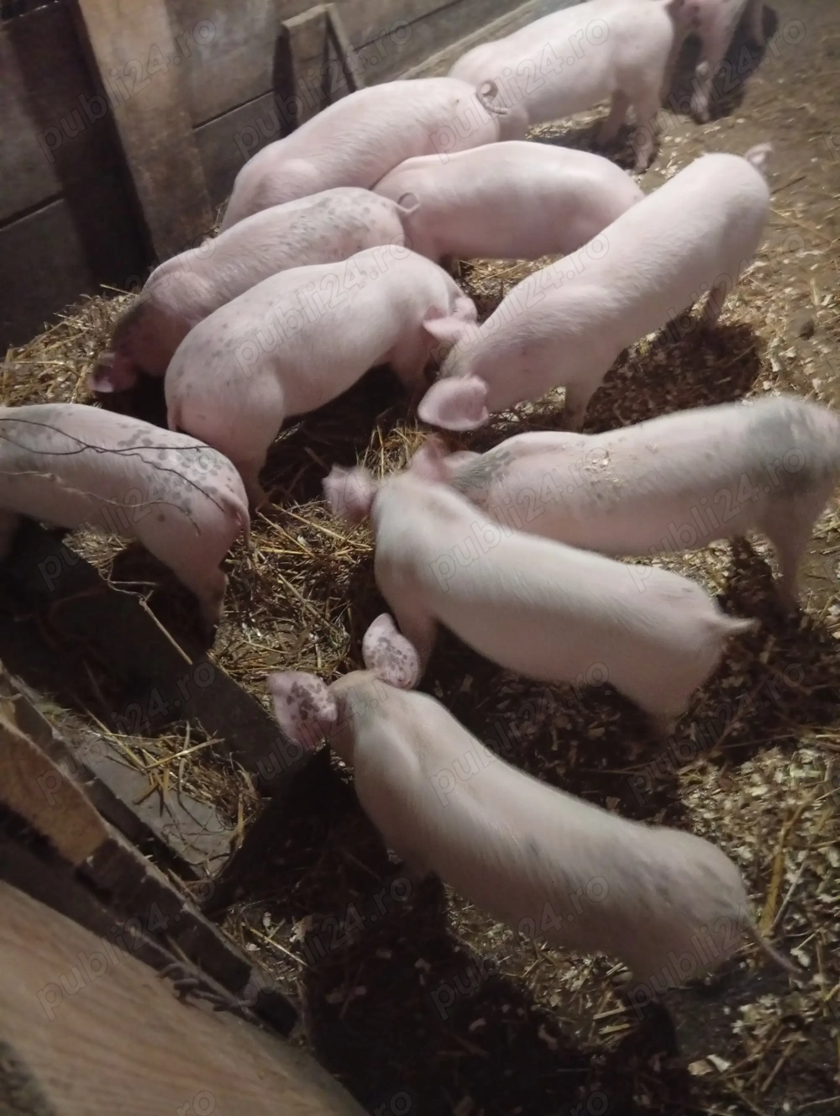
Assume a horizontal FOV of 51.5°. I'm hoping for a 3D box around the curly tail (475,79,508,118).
[{"bbox_3d":[0.186,-1.187,2.250,0.070,0.065,0.050,-32,55,-20],"label":"curly tail"}]

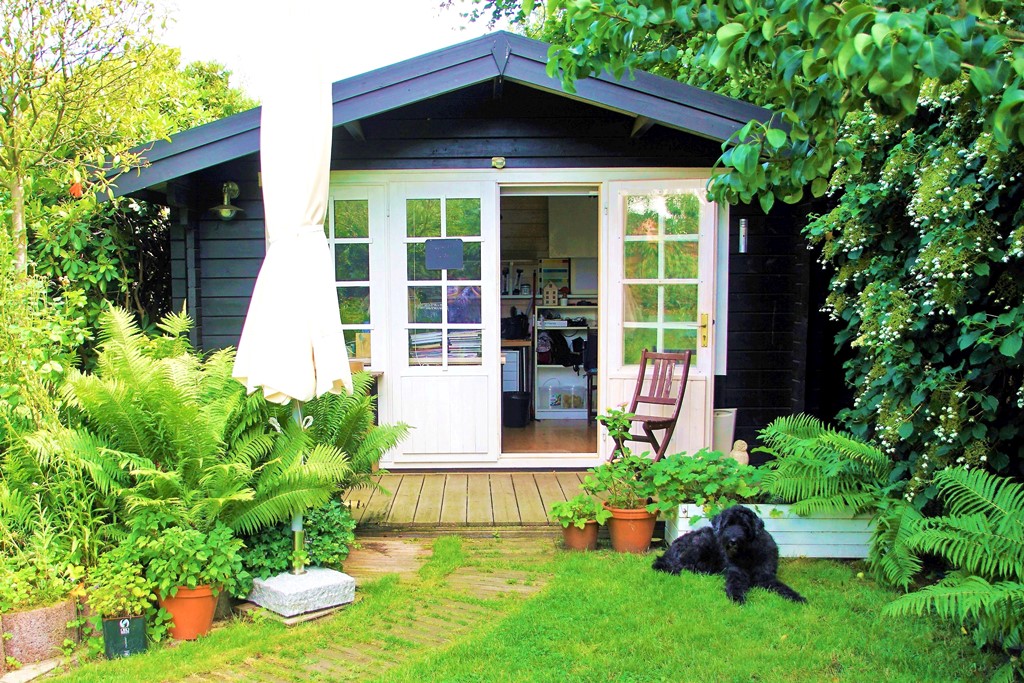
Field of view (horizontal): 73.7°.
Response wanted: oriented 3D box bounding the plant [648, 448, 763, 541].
[{"bbox_3d":[1.000,0.790,3.570,0.560,0.430,0.420,0,4,1],"label":"plant"}]

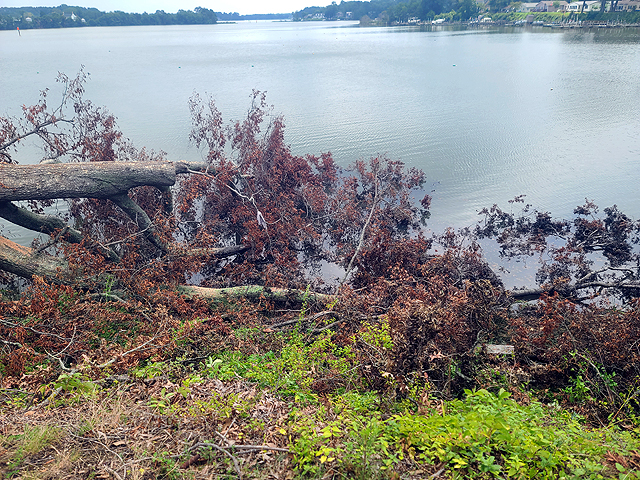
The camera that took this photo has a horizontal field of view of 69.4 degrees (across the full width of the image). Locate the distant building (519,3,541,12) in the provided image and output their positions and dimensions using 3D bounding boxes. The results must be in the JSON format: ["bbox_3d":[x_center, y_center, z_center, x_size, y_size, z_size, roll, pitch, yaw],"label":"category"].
[{"bbox_3d":[93.585,-102.944,205.000,8.000,4.000,7.000,0,26,0],"label":"distant building"}]

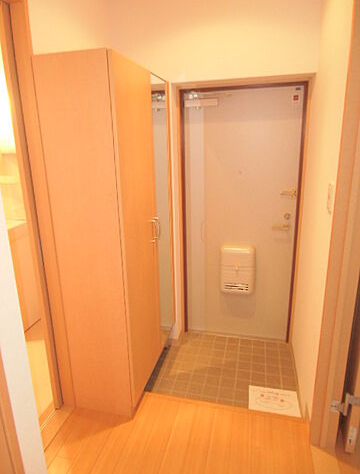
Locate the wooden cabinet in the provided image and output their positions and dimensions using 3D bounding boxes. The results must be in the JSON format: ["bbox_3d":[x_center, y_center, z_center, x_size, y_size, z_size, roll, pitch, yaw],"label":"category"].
[{"bbox_3d":[-0.331,0.000,2.027,0.372,1.830,0.863,3,16,13],"label":"wooden cabinet"}]

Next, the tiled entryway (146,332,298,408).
[{"bbox_3d":[0.334,0.938,2.380,0.948,0.044,0.793,3,16,13],"label":"tiled entryway"}]

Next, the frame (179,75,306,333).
[{"bbox_3d":[0.430,-0.099,2.465,0.880,1.927,0.122,3,16,13],"label":"frame"}]

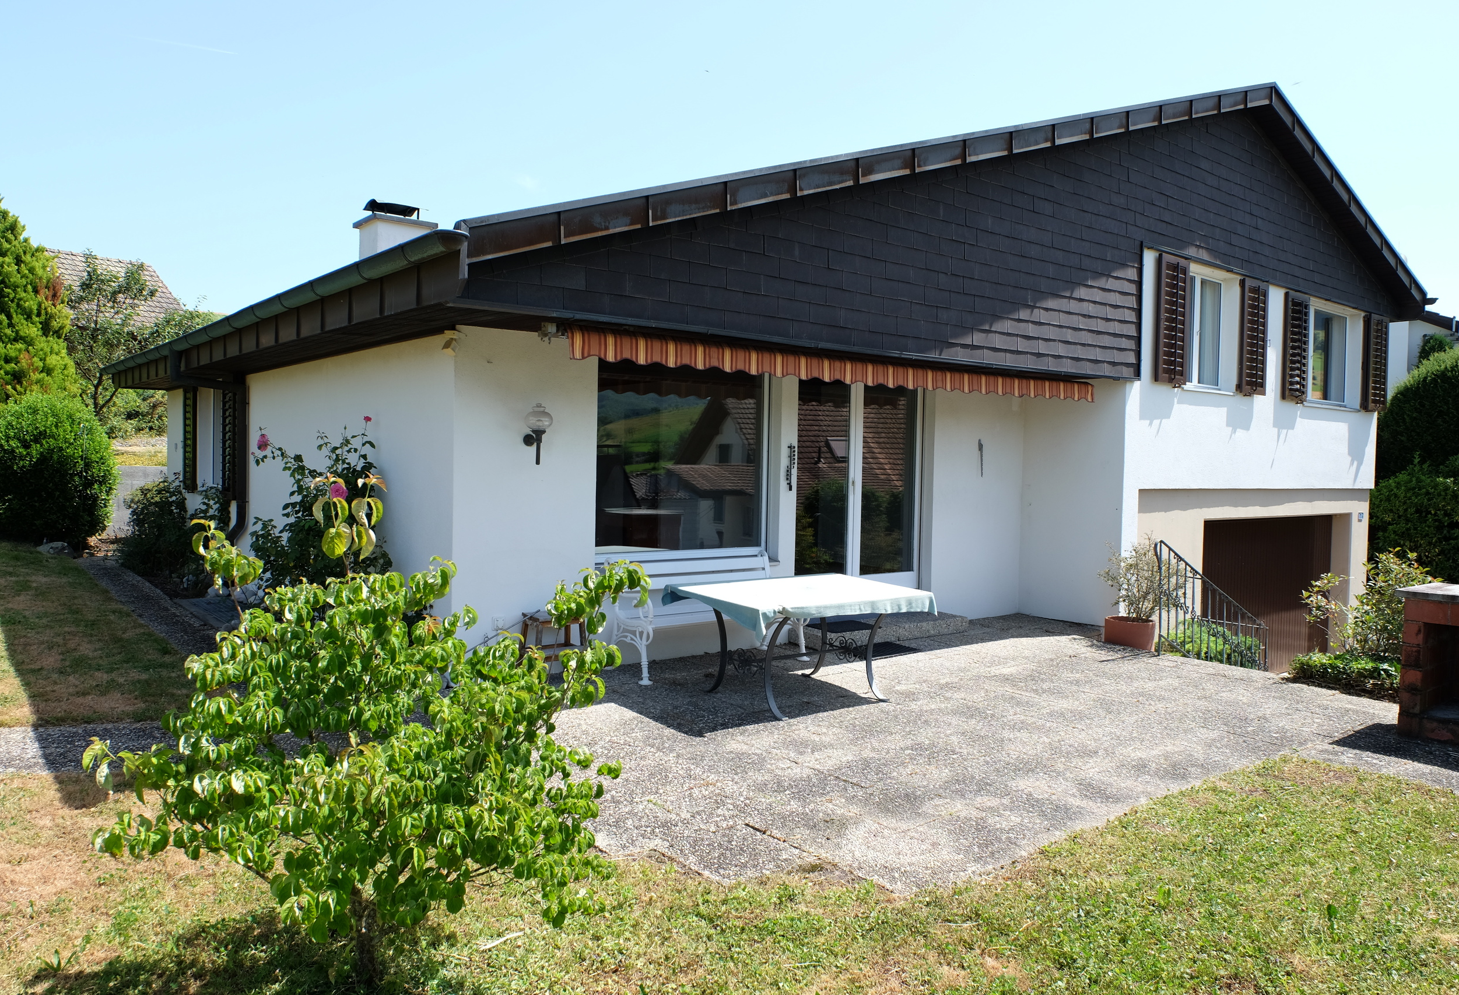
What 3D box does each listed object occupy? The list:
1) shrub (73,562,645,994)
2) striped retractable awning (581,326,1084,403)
[{"bbox_3d":[-1.096,0.786,2.982,1.620,1.376,1.500,0,2,-20],"label":"shrub"},{"bbox_3d":[1.239,-1.018,8.075,5.840,0.250,0.220,-1,3,-38],"label":"striped retractable awning"}]

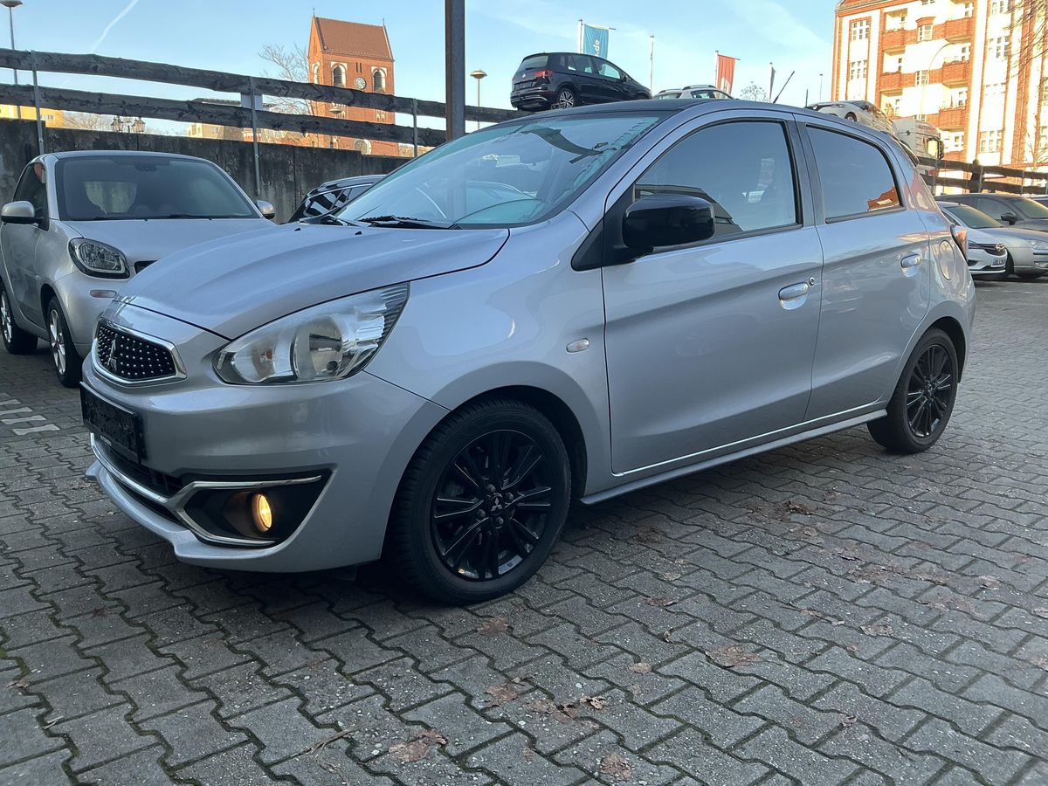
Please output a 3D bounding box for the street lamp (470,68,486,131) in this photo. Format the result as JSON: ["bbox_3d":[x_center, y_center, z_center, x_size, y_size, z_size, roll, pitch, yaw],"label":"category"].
[{"bbox_3d":[-1.529,-8.569,28.932,0.580,4.700,0.580,0,11,0],"label":"street lamp"}]

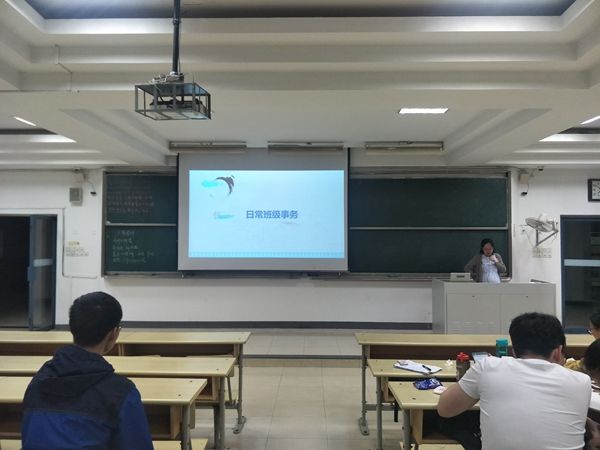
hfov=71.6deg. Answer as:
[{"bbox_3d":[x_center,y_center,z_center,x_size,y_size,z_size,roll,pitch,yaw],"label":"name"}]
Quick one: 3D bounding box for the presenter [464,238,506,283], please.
[{"bbox_3d":[3.062,1.048,6.877,0.610,1.639,0.380,0,-2,2],"label":"presenter"}]

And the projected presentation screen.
[{"bbox_3d":[-0.662,-0.278,7.340,3.027,2.163,0.060,0,-2,2],"label":"projected presentation screen"}]

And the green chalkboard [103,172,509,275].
[{"bbox_3d":[0.056,-0.015,7.459,7.301,1.880,0.140,0,-2,2],"label":"green chalkboard"}]

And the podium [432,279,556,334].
[{"bbox_3d":[2.855,1.341,6.215,1.557,0.994,0.650,0,-2,2],"label":"podium"}]

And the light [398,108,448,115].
[{"bbox_3d":[1.579,-1.472,5.310,0.587,0.060,0.223,0,-2,2],"label":"light"}]

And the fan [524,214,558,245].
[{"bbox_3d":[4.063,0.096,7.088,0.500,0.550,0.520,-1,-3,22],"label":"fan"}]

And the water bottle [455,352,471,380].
[{"bbox_3d":[0.928,0.810,2.362,0.074,0.185,0.074,0,-2,2],"label":"water bottle"}]

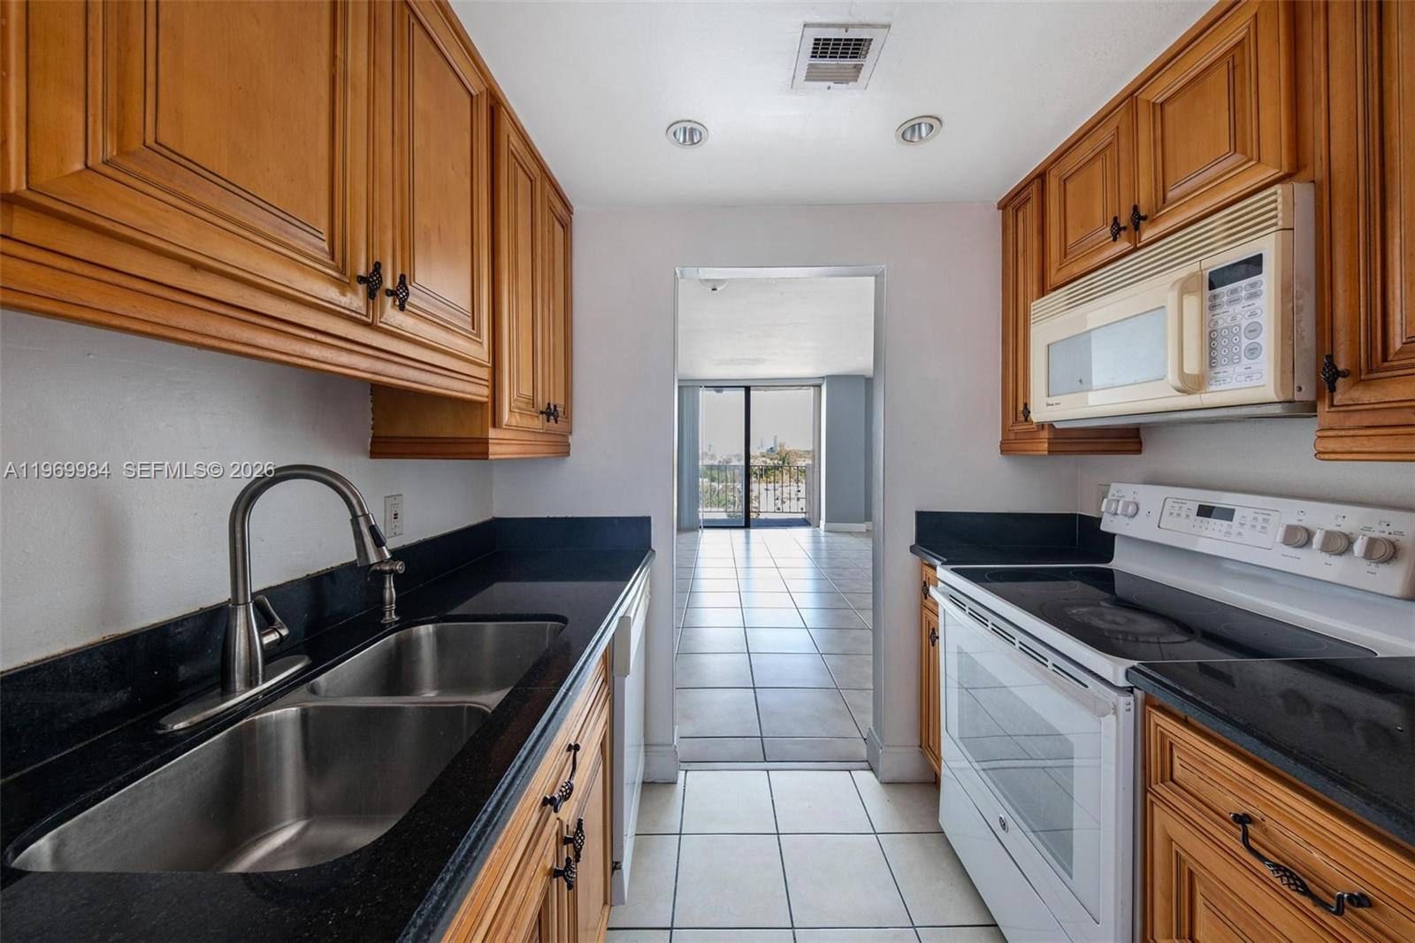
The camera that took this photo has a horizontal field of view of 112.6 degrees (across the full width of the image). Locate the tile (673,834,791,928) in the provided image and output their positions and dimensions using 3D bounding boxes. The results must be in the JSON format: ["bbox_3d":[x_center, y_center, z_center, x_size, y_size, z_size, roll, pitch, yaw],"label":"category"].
[{"bbox_3d":[0.073,1.270,1.473,0.340,0.012,0.321,0,3,1],"label":"tile"}]

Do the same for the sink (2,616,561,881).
[{"bbox_3d":[-0.514,0.469,0.790,0.395,0.195,0.720,0,2,1],"label":"sink"}]

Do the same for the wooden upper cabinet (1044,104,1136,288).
[{"bbox_3d":[1.280,-0.792,1.407,0.314,0.412,0.330,0,3,1],"label":"wooden upper cabinet"}]

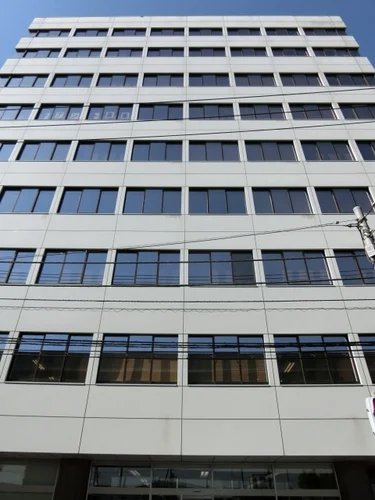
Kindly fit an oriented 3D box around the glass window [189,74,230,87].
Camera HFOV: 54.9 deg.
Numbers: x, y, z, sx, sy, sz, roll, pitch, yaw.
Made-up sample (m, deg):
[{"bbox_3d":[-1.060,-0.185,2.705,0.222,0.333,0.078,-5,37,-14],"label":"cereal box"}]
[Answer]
[{"bbox_3d":[1.388,-10.634,22.824,2.546,1.707,0.200,0,-38,0],"label":"glass window"}]

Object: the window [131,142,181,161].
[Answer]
[{"bbox_3d":[-1.500,-4.855,17.938,2.440,1.650,0.150,0,-38,0],"label":"window"}]

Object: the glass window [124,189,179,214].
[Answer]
[{"bbox_3d":[-1.591,-2.257,16.857,2.633,1.779,0.150,0,-38,0],"label":"glass window"}]

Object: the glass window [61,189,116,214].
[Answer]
[{"bbox_3d":[-4.317,-2.114,15.843,2.440,1.650,0.150,0,-38,0],"label":"glass window"}]

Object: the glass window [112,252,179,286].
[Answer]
[{"bbox_3d":[-1.534,0.702,13.672,2.440,1.650,0.150,0,-38,0],"label":"glass window"}]

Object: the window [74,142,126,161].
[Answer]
[{"bbox_3d":[-4.546,-5.196,19.143,2.664,1.772,0.150,0,-38,0],"label":"window"}]

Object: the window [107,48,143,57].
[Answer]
[{"bbox_3d":[-4.249,-13.286,24.418,2.440,1.650,0.150,0,-38,0],"label":"window"}]

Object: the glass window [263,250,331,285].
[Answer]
[{"bbox_3d":[4.205,0.715,14.003,2.546,1.678,0.200,0,-38,0],"label":"glass window"}]

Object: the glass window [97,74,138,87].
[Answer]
[{"bbox_3d":[-4.372,-10.637,22.862,2.546,1.707,0.200,0,-38,0],"label":"glass window"}]

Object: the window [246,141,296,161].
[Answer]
[{"bbox_3d":[4.432,-5.181,19.077,2.672,1.772,0.150,0,-38,0],"label":"window"}]

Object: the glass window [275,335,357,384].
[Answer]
[{"bbox_3d":[4.189,3.585,11.777,2.546,1.668,0.200,0,-38,0],"label":"glass window"}]

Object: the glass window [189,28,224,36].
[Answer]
[{"bbox_3d":[1.453,-16.804,28.064,2.618,1.671,0.150,0,-38,0],"label":"glass window"}]

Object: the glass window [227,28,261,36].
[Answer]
[{"bbox_3d":[4.385,-16.799,28.043,2.607,1.671,0.150,0,-38,0],"label":"glass window"}]

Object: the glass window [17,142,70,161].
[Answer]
[{"bbox_3d":[-7.501,-5.202,19.165,2.730,1.772,0.150,0,-38,0],"label":"glass window"}]

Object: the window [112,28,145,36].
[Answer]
[{"bbox_3d":[-4.487,-16.814,28.108,2.624,1.671,0.150,0,-38,0],"label":"window"}]

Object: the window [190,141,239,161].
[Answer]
[{"bbox_3d":[1.435,-5.186,19.099,2.639,1.772,0.150,0,-38,0],"label":"window"}]

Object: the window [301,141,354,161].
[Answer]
[{"bbox_3d":[6.900,-4.839,17.893,2.440,1.650,0.150,0,-38,0],"label":"window"}]

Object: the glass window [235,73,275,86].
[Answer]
[{"bbox_3d":[4.268,-10.633,22.805,2.546,1.707,0.200,0,-38,0],"label":"glass window"}]

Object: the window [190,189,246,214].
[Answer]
[{"bbox_3d":[1.283,-2.102,15.814,2.440,1.650,0.150,0,-38,0],"label":"window"}]

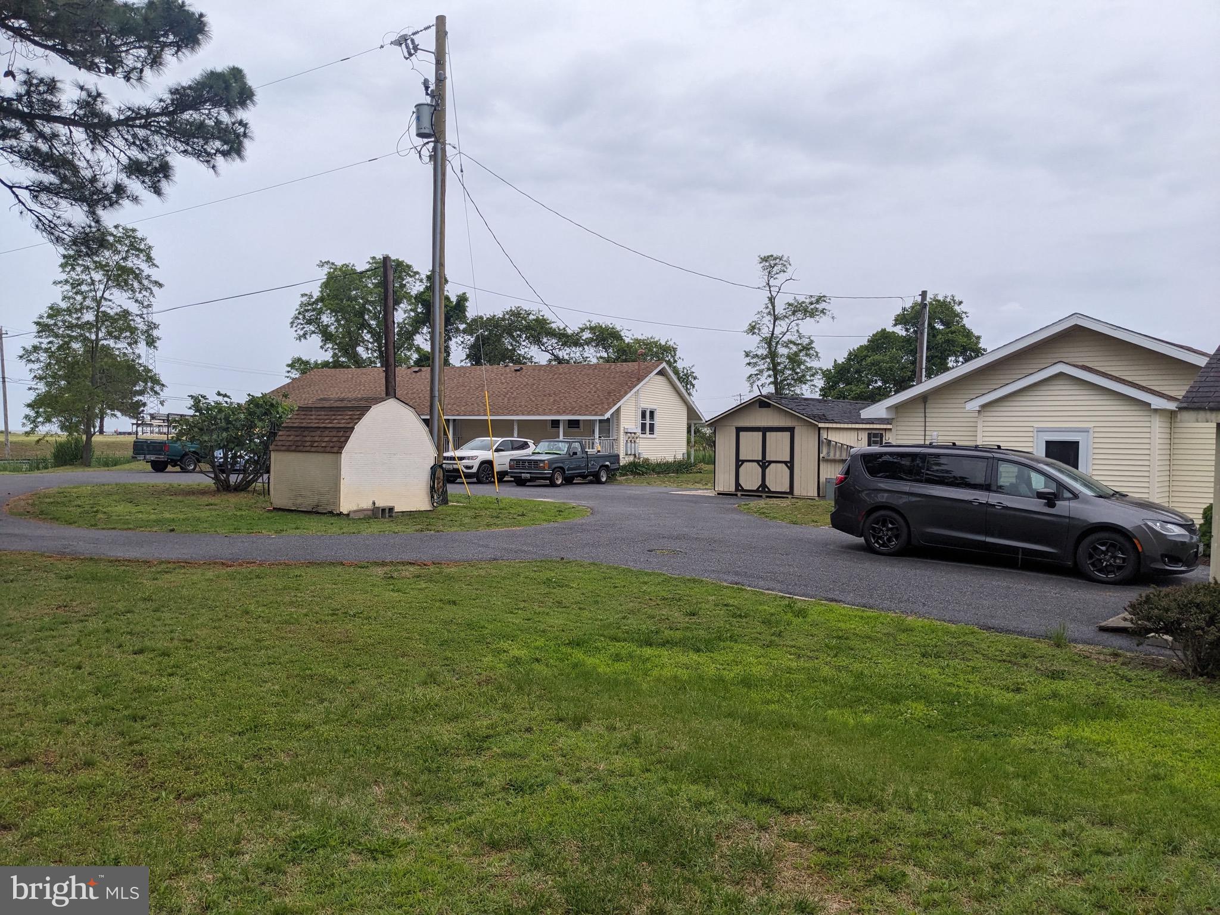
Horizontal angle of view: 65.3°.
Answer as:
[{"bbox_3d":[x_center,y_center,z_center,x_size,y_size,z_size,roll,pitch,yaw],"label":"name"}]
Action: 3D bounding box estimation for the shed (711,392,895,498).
[{"bbox_3d":[6.493,-0.330,29.403,6.000,2.920,3.900,0,2,-45],"label":"shed"}]

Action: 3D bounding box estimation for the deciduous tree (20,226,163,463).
[{"bbox_3d":[-26.387,-5.659,48.403,6.480,12.220,6.400,0,1,-29],"label":"deciduous tree"}]

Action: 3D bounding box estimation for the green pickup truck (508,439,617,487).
[{"bbox_3d":[-1.553,0.153,33.614,1.720,1.630,4.580,1,1,31],"label":"green pickup truck"}]

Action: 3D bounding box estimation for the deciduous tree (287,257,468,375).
[{"bbox_3d":[-15.872,-6.719,64.885,12.260,13.730,11.000,0,1,-14],"label":"deciduous tree"}]

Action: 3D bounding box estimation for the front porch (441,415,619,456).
[{"bbox_3d":[-4.877,-1.098,51.620,11.800,2.450,2.000,1,1,33],"label":"front porch"}]

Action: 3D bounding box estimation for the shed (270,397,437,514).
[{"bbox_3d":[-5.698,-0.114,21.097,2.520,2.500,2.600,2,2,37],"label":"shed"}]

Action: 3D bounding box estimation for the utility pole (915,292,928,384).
[{"bbox_3d":[11.060,-2.443,33.956,0.270,7.150,0.270,2,1,0],"label":"utility pole"}]

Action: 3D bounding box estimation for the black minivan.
[{"bbox_3d":[6.000,0.718,14.480,5.170,1.770,2.050,5,3,38],"label":"black minivan"}]

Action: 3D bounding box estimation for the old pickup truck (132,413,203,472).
[{"bbox_3d":[-17.783,-0.585,41.308,1.980,2.430,5.300,1,1,21],"label":"old pickup truck"}]

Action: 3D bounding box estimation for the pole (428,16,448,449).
[{"bbox_3d":[-4.098,-4.693,22.914,0.340,11.700,0.340,1,1,0],"label":"pole"}]

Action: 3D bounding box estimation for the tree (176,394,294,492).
[{"bbox_3d":[-10.603,-0.451,27.006,3.310,2.800,3.200,0,1,-21],"label":"tree"}]

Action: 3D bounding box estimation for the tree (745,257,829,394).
[{"bbox_3d":[10.313,-5.525,54.901,5.080,12.260,5.000,1,1,11],"label":"tree"}]

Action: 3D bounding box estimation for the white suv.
[{"bbox_3d":[-4.500,0.090,35.600,1.850,1.640,4.400,1,1,30],"label":"white suv"}]

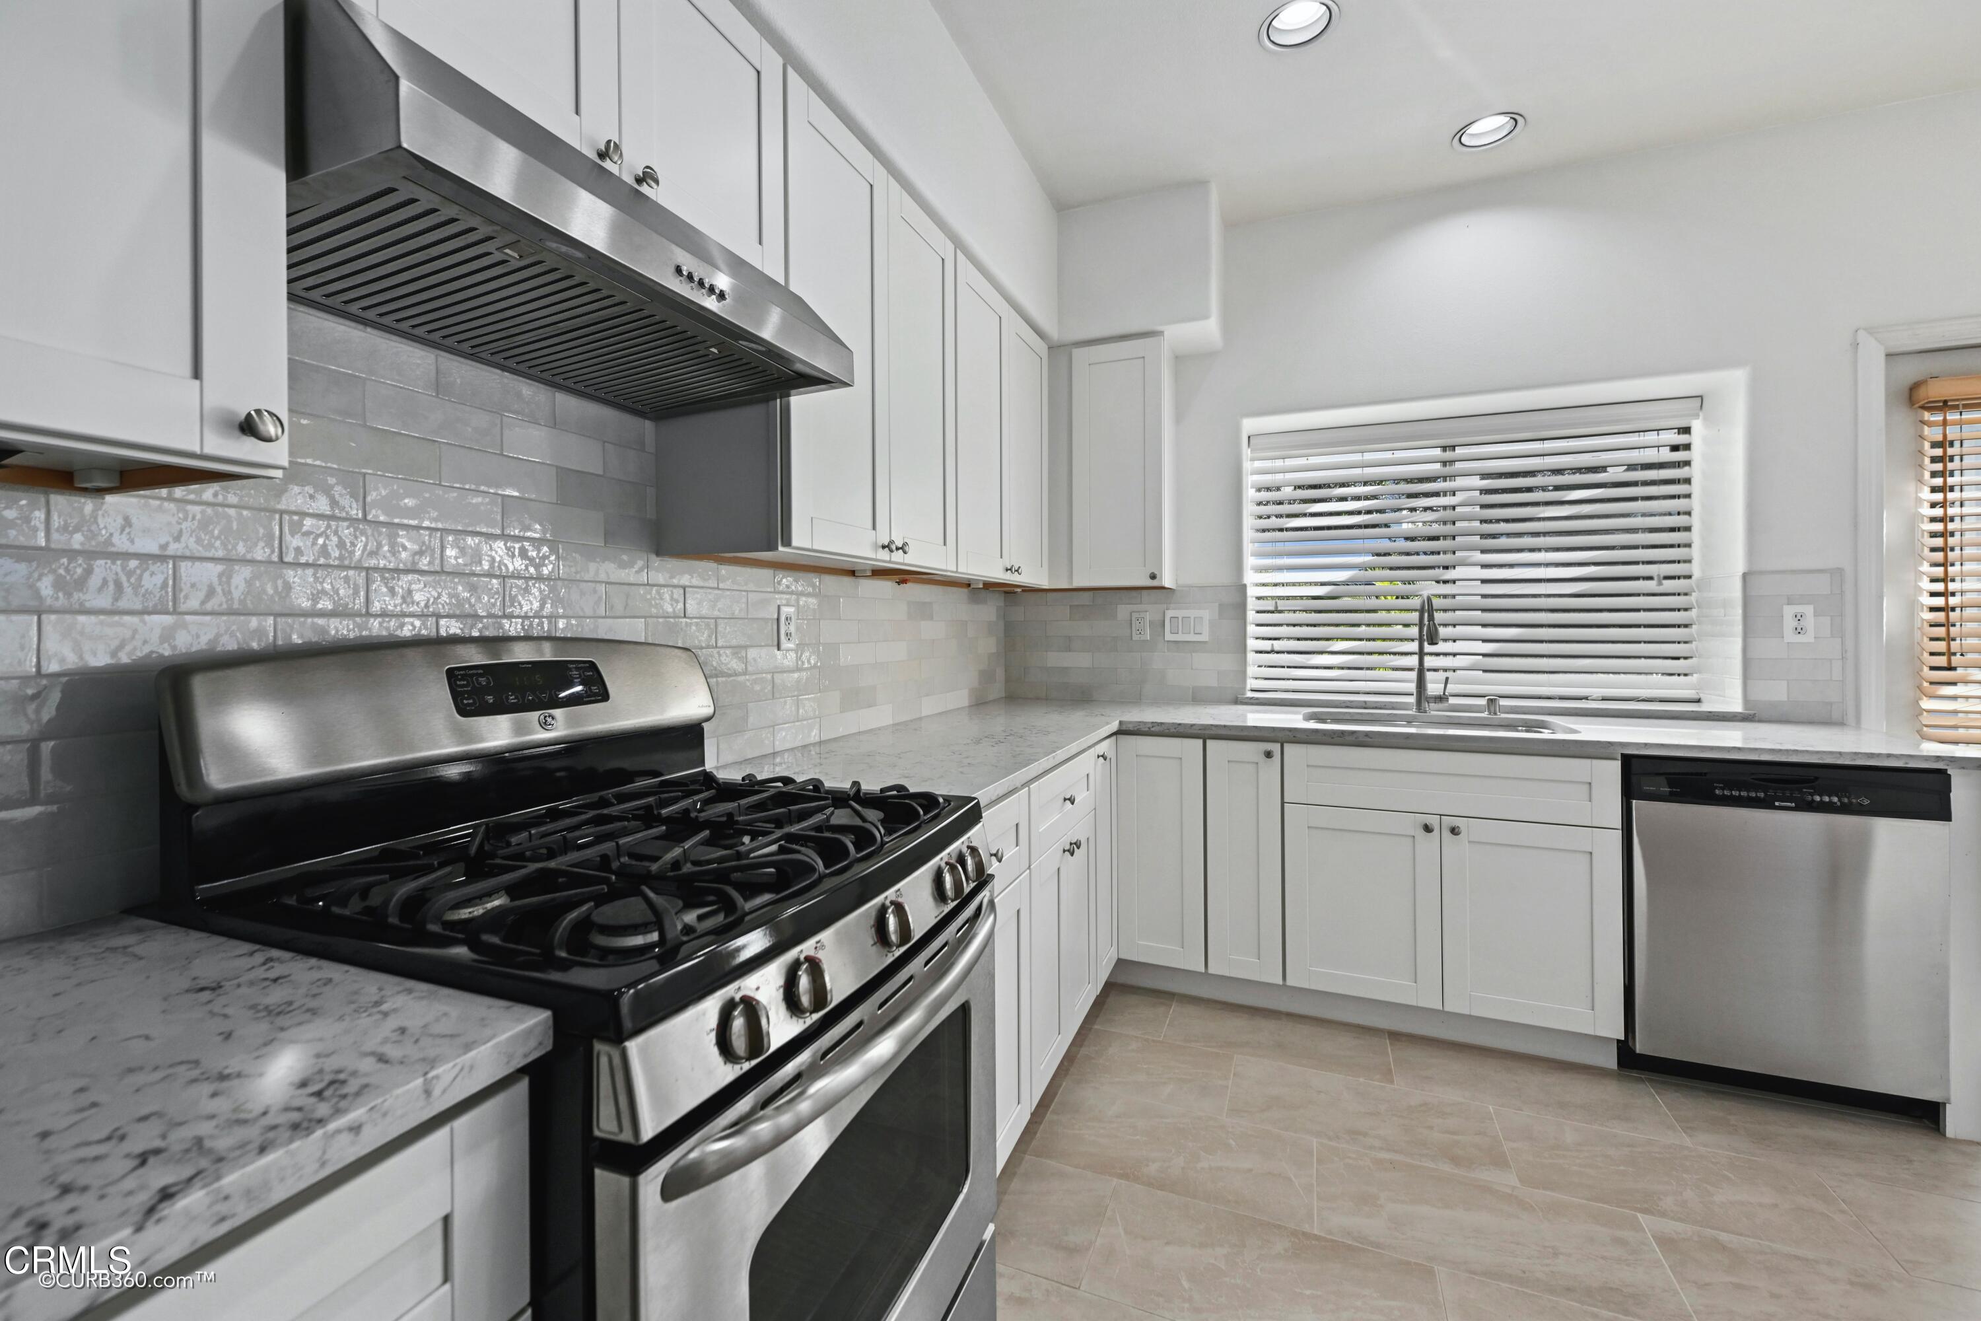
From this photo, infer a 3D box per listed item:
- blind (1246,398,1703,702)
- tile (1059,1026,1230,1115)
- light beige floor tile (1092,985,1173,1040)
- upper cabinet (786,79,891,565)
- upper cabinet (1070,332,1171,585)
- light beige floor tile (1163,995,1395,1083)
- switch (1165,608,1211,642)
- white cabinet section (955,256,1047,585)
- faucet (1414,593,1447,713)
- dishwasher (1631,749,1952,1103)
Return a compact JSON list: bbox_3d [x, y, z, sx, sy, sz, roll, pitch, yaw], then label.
[{"bbox_3d":[1.745,-0.389,2.908,1.466,1.037,0.065,1,3,22],"label":"blind"},{"bbox_3d":[0.430,1.125,2.119,0.439,0.010,0.300,1,3,22],"label":"tile"},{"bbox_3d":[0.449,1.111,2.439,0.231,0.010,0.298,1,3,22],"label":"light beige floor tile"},{"bbox_3d":[-0.456,-0.669,1.666,0.320,0.895,0.382,1,3,22],"label":"upper cabinet"},{"bbox_3d":[0.516,-0.709,2.921,0.333,0.864,0.328,1,3,22],"label":"upper cabinet"},{"bbox_3d":[0.841,1.116,2.278,0.607,0.010,0.298,1,3,22],"label":"light beige floor tile"},{"bbox_3d":[0.768,-0.135,3.007,0.166,0.118,0.010,1,3,22],"label":"switch"},{"bbox_3d":[-0.087,-0.688,2.498,0.319,0.864,0.800,1,3,22],"label":"white cabinet section"},{"bbox_3d":[1.459,-0.017,2.518,0.107,0.404,0.243,1,3,22],"label":"faucet"},{"bbox_3d":[2.039,0.657,2.164,0.596,0.850,0.610,1,3,22],"label":"dishwasher"}]

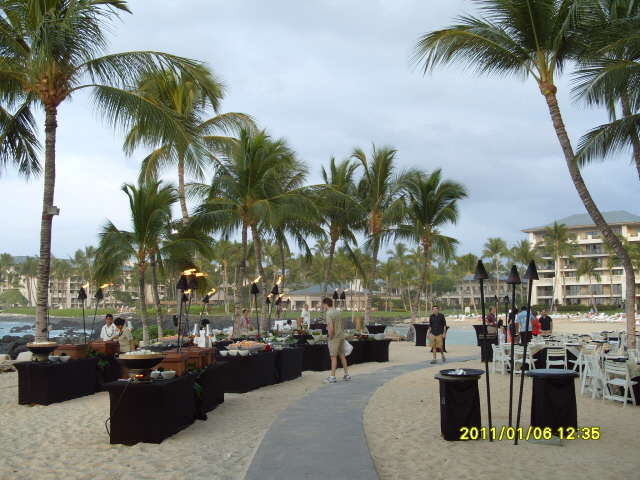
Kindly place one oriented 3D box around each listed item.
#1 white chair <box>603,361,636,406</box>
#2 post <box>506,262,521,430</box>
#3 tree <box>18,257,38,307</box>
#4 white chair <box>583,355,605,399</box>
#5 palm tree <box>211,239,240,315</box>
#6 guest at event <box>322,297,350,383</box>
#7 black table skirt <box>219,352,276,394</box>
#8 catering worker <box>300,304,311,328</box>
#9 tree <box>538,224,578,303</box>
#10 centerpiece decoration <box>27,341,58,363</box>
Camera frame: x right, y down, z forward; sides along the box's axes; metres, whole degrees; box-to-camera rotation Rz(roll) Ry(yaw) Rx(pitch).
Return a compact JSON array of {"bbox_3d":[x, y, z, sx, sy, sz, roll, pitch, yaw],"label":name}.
[{"bbox_3d":[5.233,2.490,11.250,0.500,0.790,0.450,3,-7,-28],"label":"white chair"},{"bbox_3d":[2.417,1.408,8.146,0.190,2.180,0.190,3,-6,0],"label":"post"},{"bbox_3d":[-90.004,12.754,199.774,5.900,15.500,5.900,0,-6,0],"label":"tree"},{"bbox_3d":[5.202,2.588,12.286,0.500,0.790,0.450,0,-6,-3],"label":"white chair"},{"bbox_3d":[-15.042,5.889,103.000,5.200,12.016,5.000,0,-7,0],"label":"palm tree"},{"bbox_3d":[0.353,2.161,13.849,0.520,1.810,0.520,-5,-8,37],"label":"guest at event"},{"bbox_3d":[-1.541,2.712,13.498,0.760,0.730,1.550,-2,-6,18],"label":"black table skirt"},{"bbox_3d":[-0.544,3.357,24.280,0.520,1.750,0.380,0,-6,-3],"label":"catering worker"},{"bbox_3d":[41.106,4.803,112.000,7.600,16.114,7.200,0,-7,0],"label":"tree"},{"bbox_3d":[-4.968,2.017,11.596,0.560,0.370,0.560,0,-6,0],"label":"centerpiece decoration"}]

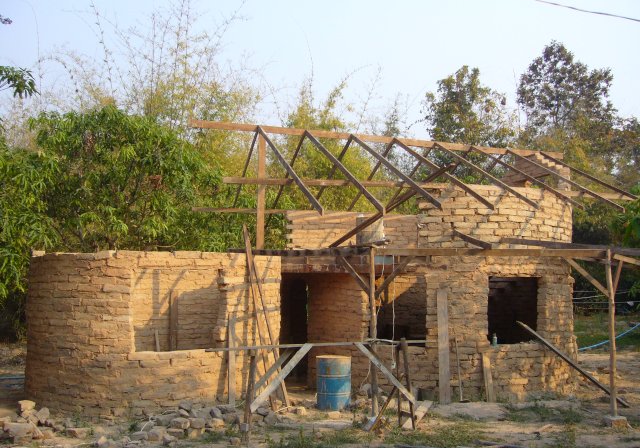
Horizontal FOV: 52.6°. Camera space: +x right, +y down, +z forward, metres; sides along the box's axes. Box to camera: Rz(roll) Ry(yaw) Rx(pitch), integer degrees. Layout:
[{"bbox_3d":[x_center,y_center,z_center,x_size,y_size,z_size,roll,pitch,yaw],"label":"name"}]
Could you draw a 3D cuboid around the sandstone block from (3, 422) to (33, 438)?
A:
[{"bbox_3d":[-4.007,2.744,8.600,0.360,0.190,0.220,2,-7,-14],"label":"sandstone block"}]

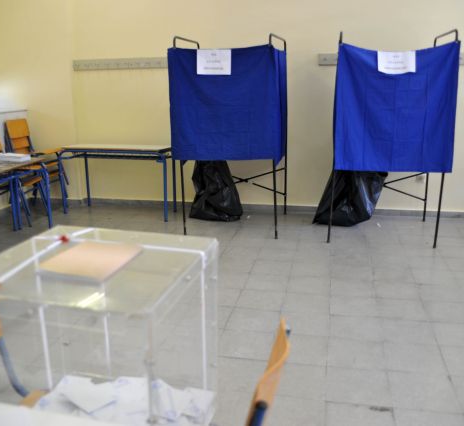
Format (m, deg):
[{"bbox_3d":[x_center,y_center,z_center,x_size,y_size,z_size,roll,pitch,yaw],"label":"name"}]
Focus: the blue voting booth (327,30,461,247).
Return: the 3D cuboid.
[{"bbox_3d":[1.403,-0.691,4.623,0.950,1.810,0.890,1,15,10],"label":"blue voting booth"}]

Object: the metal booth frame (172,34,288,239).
[{"bbox_3d":[0.040,-0.771,4.986,0.925,1.830,0.890,2,15,12],"label":"metal booth frame"}]

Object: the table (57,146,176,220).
[{"bbox_3d":[-1.298,-0.358,5.668,1.240,0.750,0.470,3,16,17],"label":"table"}]

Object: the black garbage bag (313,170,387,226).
[{"bbox_3d":[1.194,-0.251,5.088,0.670,0.720,0.420,2,15,12],"label":"black garbage bag"}]

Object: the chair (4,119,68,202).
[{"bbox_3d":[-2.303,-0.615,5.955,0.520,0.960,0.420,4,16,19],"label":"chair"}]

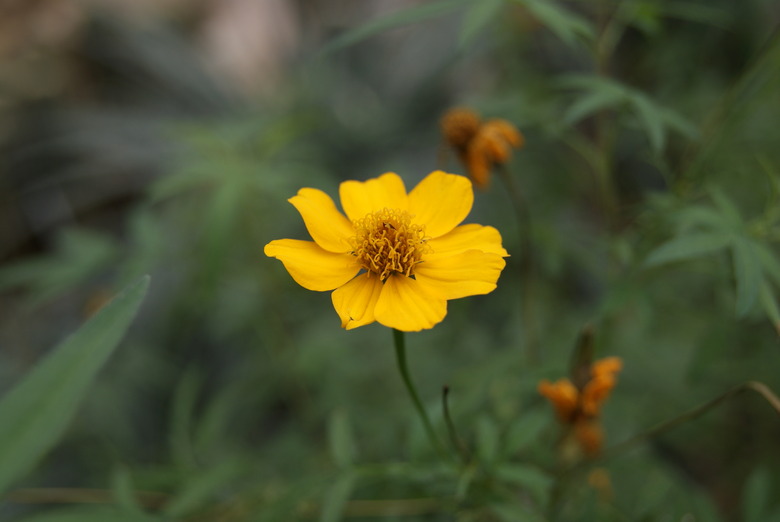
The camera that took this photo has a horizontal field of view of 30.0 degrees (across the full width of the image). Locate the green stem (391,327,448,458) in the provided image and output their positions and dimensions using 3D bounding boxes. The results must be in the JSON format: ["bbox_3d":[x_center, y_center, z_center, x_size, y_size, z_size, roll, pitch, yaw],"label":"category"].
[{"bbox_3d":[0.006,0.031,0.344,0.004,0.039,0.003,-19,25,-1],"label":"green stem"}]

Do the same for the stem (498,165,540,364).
[{"bbox_3d":[0.035,0.001,0.383,0.005,0.055,0.004,-10,11,5],"label":"stem"}]

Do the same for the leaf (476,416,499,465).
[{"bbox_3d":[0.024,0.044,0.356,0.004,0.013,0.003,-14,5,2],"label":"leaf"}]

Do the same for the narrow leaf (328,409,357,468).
[{"bbox_3d":[-0.012,0.044,0.363,0.005,0.016,0.003,-11,7,-3],"label":"narrow leaf"}]

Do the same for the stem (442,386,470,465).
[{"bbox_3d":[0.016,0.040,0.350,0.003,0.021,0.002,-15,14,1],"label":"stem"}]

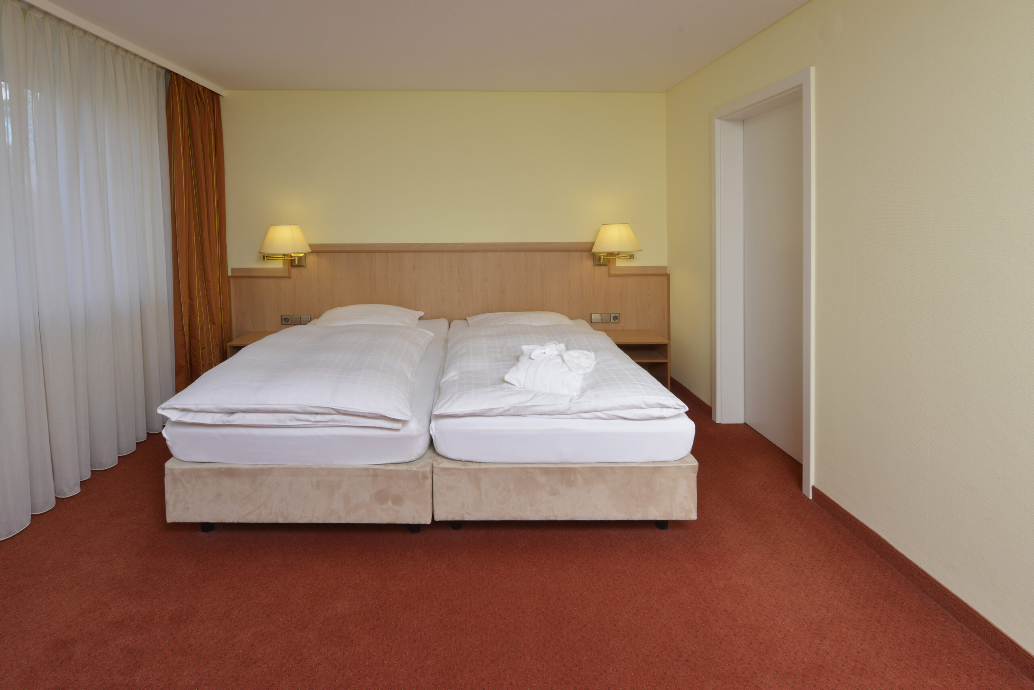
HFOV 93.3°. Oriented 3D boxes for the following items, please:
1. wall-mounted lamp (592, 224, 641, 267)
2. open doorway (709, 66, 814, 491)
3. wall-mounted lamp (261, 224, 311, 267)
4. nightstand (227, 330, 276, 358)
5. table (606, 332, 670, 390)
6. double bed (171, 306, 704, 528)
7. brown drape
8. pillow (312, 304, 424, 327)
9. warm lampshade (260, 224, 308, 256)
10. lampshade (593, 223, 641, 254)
[{"bbox_3d":[0.729,-0.736,3.649,0.370,0.310,0.420,0,7,-3],"label":"wall-mounted lamp"},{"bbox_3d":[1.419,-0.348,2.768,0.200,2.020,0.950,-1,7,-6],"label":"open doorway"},{"bbox_3d":[-1.711,-0.736,3.649,0.370,0.310,0.420,0,7,-3],"label":"wall-mounted lamp"},{"bbox_3d":[-1.871,0.161,3.711,0.460,0.450,0.360,0,7,-3],"label":"nightstand"},{"bbox_3d":[0.845,0.161,3.711,0.480,0.450,0.360,0,7,-3],"label":"table"},{"bbox_3d":[-0.396,0.248,2.929,2.120,0.700,1.960,0,7,-3],"label":"double bed"},{"bbox_3d":[-2.309,-0.752,3.587,0.240,2.300,0.600,-1,7,-6],"label":"brown drape"},{"bbox_3d":[-1.044,-0.186,3.413,0.800,0.180,0.600,0,7,-3],"label":"pillow"},{"bbox_3d":[-1.708,-0.790,3.618,0.360,0.210,0.360,0,7,-3],"label":"warm lampshade"},{"bbox_3d":[0.732,-0.795,3.618,0.360,0.210,0.360,0,7,-3],"label":"lampshade"}]

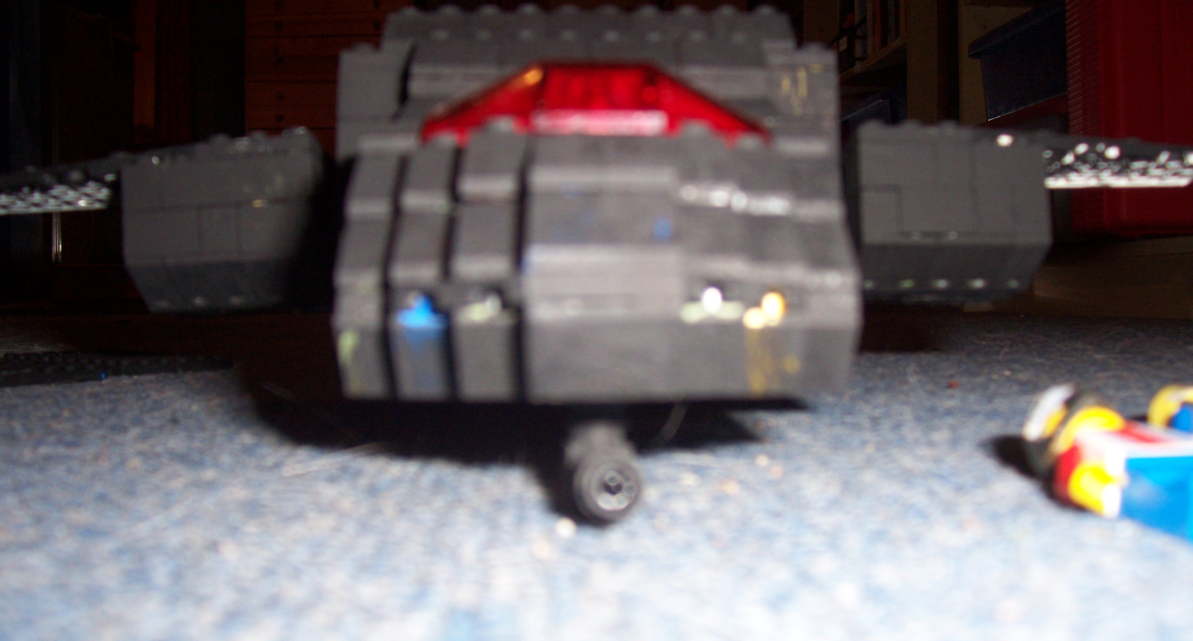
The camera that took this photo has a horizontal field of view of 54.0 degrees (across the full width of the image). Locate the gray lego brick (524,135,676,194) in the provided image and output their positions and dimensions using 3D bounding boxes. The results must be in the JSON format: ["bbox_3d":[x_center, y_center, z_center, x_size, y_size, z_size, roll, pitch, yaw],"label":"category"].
[{"bbox_3d":[0.000,-0.019,0.134,0.016,0.011,0.016,0,-3,-1],"label":"gray lego brick"}]

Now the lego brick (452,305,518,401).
[{"bbox_3d":[-0.012,0.004,0.133,0.008,0.011,0.016,0,-3,-1],"label":"lego brick"}]

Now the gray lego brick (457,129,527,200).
[{"bbox_3d":[-0.012,-0.018,0.142,0.008,0.011,0.016,0,-3,-1],"label":"gray lego brick"}]

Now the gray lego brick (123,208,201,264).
[{"bbox_3d":[-0.091,-0.018,0.253,0.016,0.011,0.012,-3,-3,-1],"label":"gray lego brick"}]

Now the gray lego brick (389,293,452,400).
[{"bbox_3d":[-0.020,0.004,0.141,0.008,0.011,0.016,0,-3,-1],"label":"gray lego brick"}]

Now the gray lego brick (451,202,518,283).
[{"bbox_3d":[-0.012,-0.009,0.134,0.008,0.011,0.016,0,-3,-1],"label":"gray lego brick"}]

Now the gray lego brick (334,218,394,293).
[{"bbox_3d":[-0.028,-0.008,0.149,0.008,0.011,0.016,0,-3,-1],"label":"gray lego brick"}]

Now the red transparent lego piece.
[{"bbox_3d":[0.000,-0.029,0.163,0.048,0.016,0.056,0,-3,-1],"label":"red transparent lego piece"}]

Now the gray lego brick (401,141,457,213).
[{"bbox_3d":[-0.020,-0.018,0.150,0.008,0.011,0.016,0,-3,-1],"label":"gray lego brick"}]

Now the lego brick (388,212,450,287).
[{"bbox_3d":[-0.020,-0.009,0.142,0.008,0.011,0.016,0,-3,-1],"label":"lego brick"}]

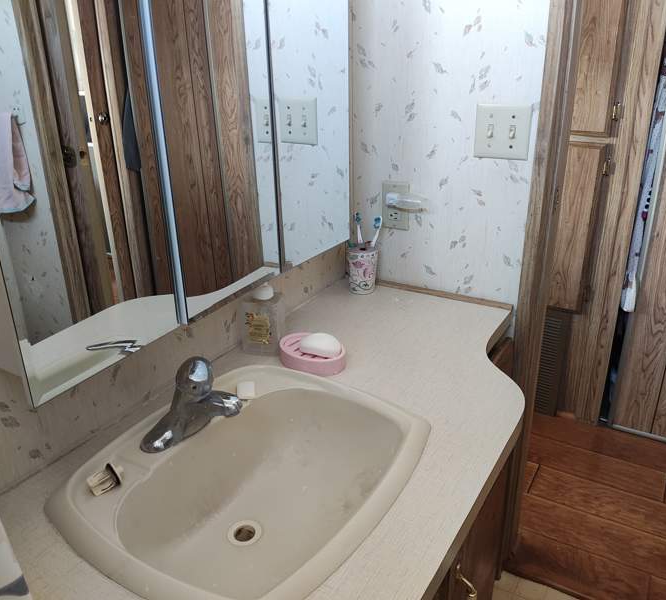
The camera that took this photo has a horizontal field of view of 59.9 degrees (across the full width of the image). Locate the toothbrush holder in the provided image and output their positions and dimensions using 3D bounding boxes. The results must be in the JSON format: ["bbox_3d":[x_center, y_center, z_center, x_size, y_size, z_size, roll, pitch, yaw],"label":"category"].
[{"bbox_3d":[0.076,-0.075,1.468,0.073,0.108,0.073,0,22,3],"label":"toothbrush holder"}]

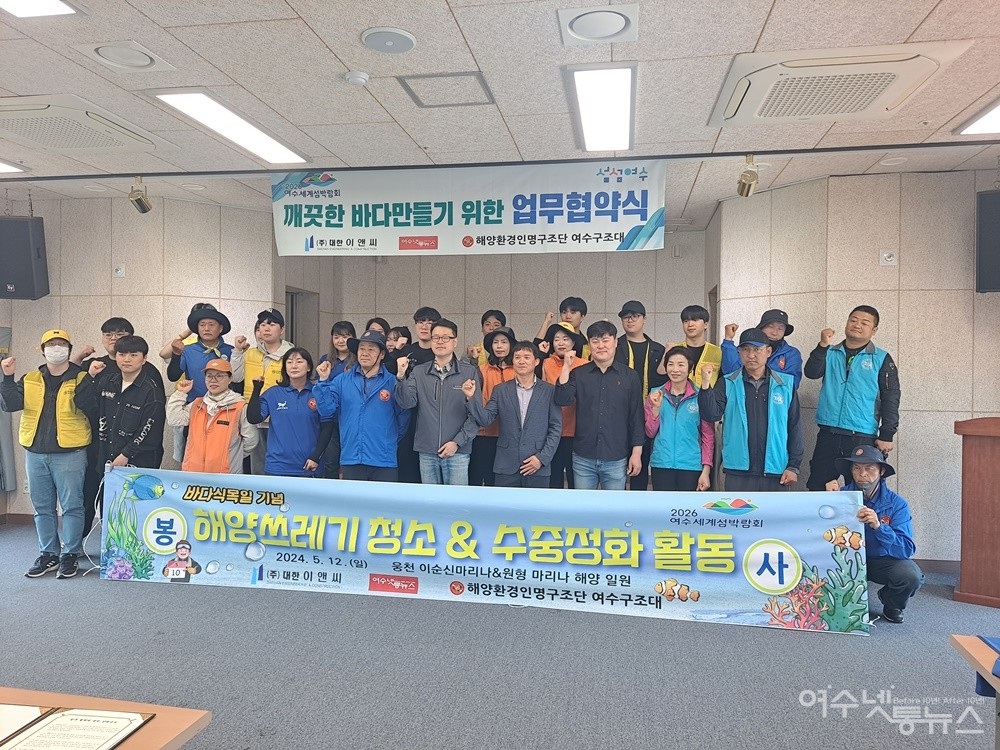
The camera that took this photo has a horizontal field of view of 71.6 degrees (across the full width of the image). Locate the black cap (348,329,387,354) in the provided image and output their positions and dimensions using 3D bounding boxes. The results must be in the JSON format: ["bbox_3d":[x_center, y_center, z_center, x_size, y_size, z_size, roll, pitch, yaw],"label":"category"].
[{"bbox_3d":[-0.906,-0.222,4.740,0.280,0.160,0.310,1,1,10],"label":"black cap"}]

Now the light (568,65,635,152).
[{"bbox_3d":[0.545,-1.407,3.709,0.330,0.050,1.230,1,1,10],"label":"light"}]

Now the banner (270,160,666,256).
[{"bbox_3d":[-0.266,-1.138,4.799,2.770,0.600,0.030,1,1,10],"label":"banner"}]

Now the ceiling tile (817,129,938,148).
[{"bbox_3d":[2.176,-1.390,4.062,0.600,0.020,0.300,1,1,10],"label":"ceiling tile"}]

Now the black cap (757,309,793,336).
[{"bbox_3d":[1.944,-0.375,4.900,0.265,0.170,0.280,1,1,19],"label":"black cap"}]

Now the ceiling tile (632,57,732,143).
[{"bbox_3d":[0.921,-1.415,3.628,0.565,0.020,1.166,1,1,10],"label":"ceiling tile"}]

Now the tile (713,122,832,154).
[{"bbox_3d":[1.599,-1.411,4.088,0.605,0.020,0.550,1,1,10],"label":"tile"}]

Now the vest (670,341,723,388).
[{"bbox_3d":[1.451,0.018,5.120,0.430,0.540,0.260,1,1,25],"label":"vest"}]

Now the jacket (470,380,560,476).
[{"bbox_3d":[0.094,0.341,4.500,0.590,0.630,0.320,1,1,8],"label":"jacket"}]

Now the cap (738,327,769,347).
[{"bbox_3d":[1.553,-0.226,4.230,0.185,0.125,0.260,1,1,30],"label":"cap"}]

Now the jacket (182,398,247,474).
[{"bbox_3d":[-2.018,0.449,4.900,0.420,0.590,0.260,1,1,-5],"label":"jacket"}]

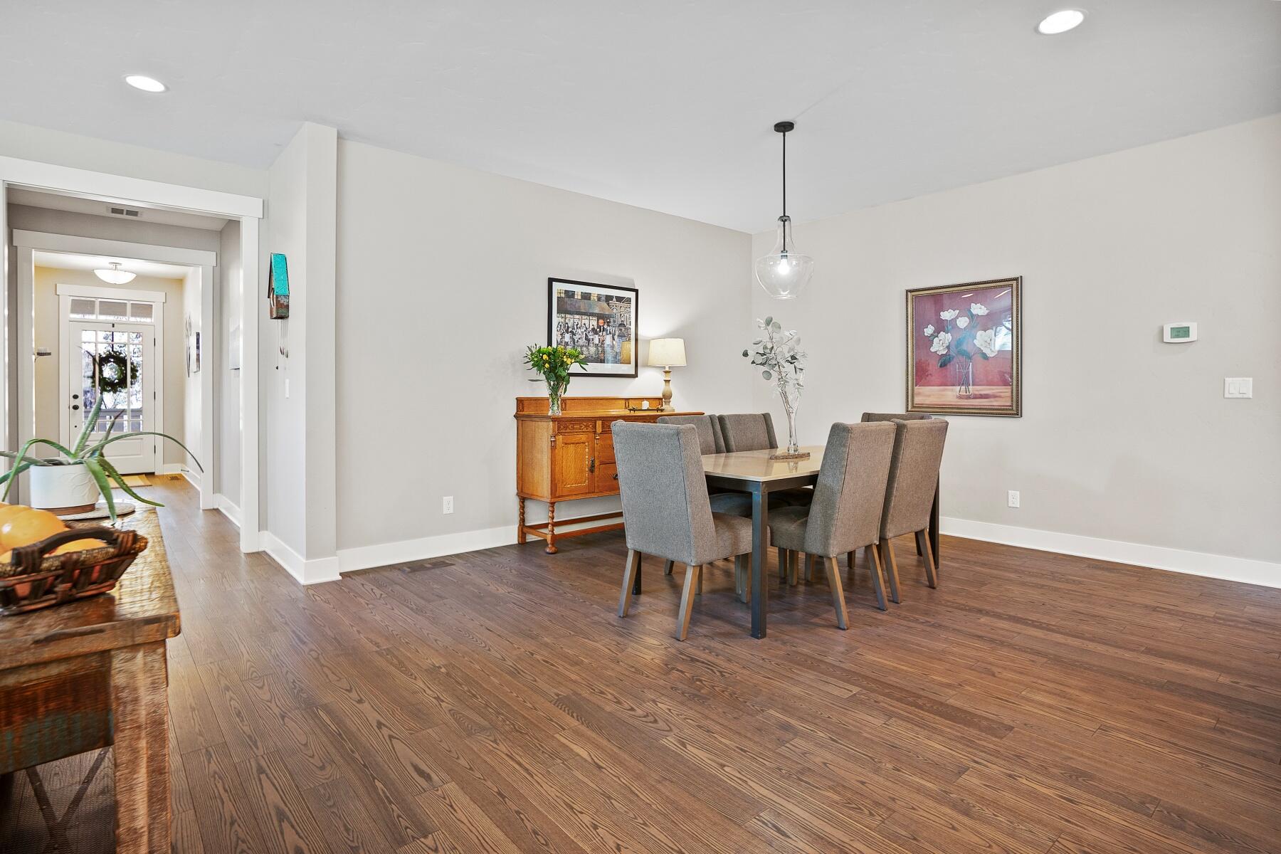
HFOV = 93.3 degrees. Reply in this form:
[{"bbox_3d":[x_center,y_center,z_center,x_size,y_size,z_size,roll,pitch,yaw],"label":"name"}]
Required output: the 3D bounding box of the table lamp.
[{"bbox_3d":[0.232,-0.451,5.282,0.330,0.642,0.330,0,3,0],"label":"table lamp"}]

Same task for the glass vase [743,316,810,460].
[{"bbox_3d":[0.899,-0.268,4.031,0.420,0.925,0.380,-3,4,-41],"label":"glass vase"}]

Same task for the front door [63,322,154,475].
[{"bbox_3d":[-7.183,-0.388,8.230,0.900,2.070,0.060,-2,2,-38],"label":"front door"}]

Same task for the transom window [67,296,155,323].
[{"bbox_3d":[-7.153,-1.577,8.180,0.880,0.270,0.060,-2,2,-38],"label":"transom window"}]

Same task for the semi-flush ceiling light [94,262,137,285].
[{"bbox_3d":[-6.556,-1.912,7.550,0.390,0.270,0.390,-2,2,-38],"label":"semi-flush ceiling light"}]

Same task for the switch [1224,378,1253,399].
[{"bbox_3d":[3.559,-0.229,3.600,0.010,0.120,0.120,-2,3,-42],"label":"switch"}]

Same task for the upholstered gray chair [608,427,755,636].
[{"bbox_3d":[0.255,0.465,3.080,0.640,0.985,0.475,-2,3,-42],"label":"upholstered gray chair"}]

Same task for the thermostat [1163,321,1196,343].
[{"bbox_3d":[3.363,-0.589,3.767,0.030,0.118,0.152,-2,3,-42],"label":"thermostat"}]

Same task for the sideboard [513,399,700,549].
[{"bbox_3d":[-0.190,0.329,4.983,1.570,1.140,0.450,-2,4,-38],"label":"sideboard"}]

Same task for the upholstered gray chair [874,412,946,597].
[{"bbox_3d":[1.425,0.459,3.699,0.490,1.020,0.640,-2,4,-37],"label":"upholstered gray chair"}]

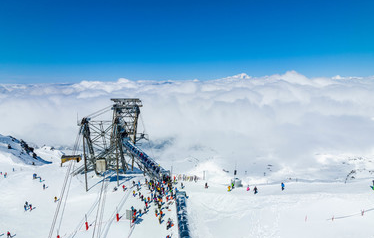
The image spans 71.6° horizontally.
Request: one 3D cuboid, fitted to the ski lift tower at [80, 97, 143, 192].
[{"bbox_3d":[-22.400,6.730,80.950,11.500,25.500,17.000,2,9,14],"label":"ski lift tower"}]

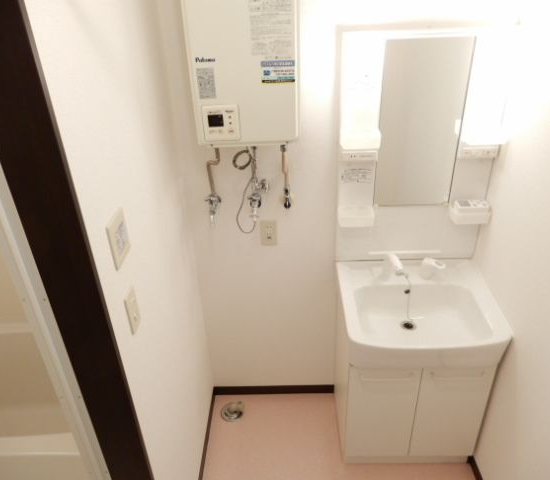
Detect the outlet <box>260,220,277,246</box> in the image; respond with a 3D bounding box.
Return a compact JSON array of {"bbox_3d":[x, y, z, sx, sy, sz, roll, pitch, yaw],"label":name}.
[{"bbox_3d":[-0.027,-0.027,1.956,0.070,0.120,0.012,-1,28,2],"label":"outlet"}]

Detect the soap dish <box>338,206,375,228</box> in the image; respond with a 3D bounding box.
[{"bbox_3d":[0.334,-0.096,1.848,0.145,0.052,0.094,-1,28,2],"label":"soap dish"}]

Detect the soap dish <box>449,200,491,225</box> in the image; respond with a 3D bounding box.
[{"bbox_3d":[0.791,-0.113,1.826,0.145,0.057,0.095,-1,28,2],"label":"soap dish"}]

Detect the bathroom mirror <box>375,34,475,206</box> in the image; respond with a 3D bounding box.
[{"bbox_3d":[0.556,-0.426,1.701,0.310,0.635,0.025,-1,28,2],"label":"bathroom mirror"}]

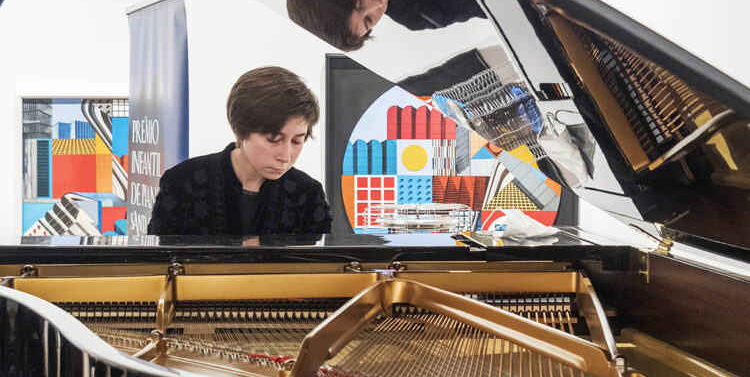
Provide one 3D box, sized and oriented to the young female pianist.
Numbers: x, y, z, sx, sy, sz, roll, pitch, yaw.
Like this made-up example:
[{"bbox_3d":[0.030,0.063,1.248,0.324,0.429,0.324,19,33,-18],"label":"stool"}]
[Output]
[{"bbox_3d":[-0.310,0.390,3.120,0.500,1.320,0.720,0,2,-9],"label":"young female pianist"}]

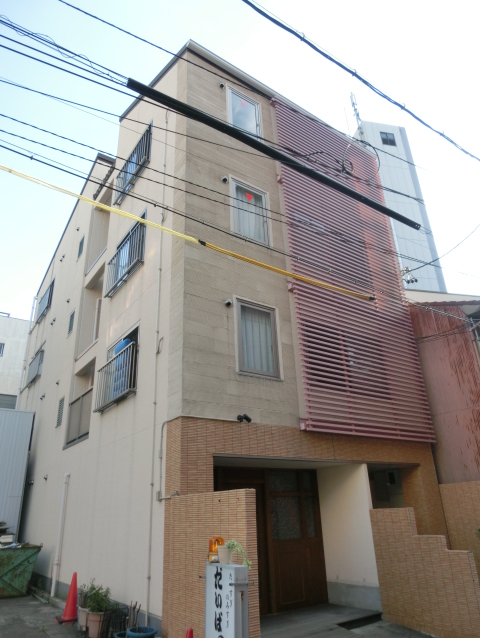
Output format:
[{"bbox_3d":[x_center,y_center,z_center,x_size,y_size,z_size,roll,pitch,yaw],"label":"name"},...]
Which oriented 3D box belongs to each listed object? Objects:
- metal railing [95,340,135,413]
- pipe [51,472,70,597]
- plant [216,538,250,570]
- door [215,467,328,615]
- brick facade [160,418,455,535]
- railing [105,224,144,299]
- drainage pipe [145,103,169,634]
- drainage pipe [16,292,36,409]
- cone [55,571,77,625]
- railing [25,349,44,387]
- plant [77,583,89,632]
[{"bbox_3d":[-2.545,1.259,9.077,0.180,0.970,2.060,14,-28,-32],"label":"metal railing"},{"bbox_3d":[-4.101,4.832,10.138,0.150,2.570,0.100,14,-28,-32],"label":"pipe"},{"bbox_3d":[-0.071,2.378,4.470,0.270,0.280,0.240,14,-28,-32],"label":"plant"},{"bbox_3d":[0.629,4.098,8.347,2.540,2.440,0.100,14,-28,-32],"label":"door"},{"bbox_3d":[1.631,3.521,7.817,6.250,3.000,0.450,14,-28,-32],"label":"brick facade"},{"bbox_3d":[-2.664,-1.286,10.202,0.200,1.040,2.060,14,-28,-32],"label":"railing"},{"bbox_3d":[-1.461,-0.209,8.054,0.060,10.000,0.060,14,-28,-32],"label":"drainage pipe"},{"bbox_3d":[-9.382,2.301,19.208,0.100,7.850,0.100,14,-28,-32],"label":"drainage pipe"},{"bbox_3d":[-2.843,4.698,7.542,0.380,0.705,0.380,14,-28,-32],"label":"cone"},{"bbox_3d":[-7.846,1.961,16.996,0.170,1.010,2.020,14,-28,-32],"label":"railing"},{"bbox_3d":[-2.362,4.432,6.847,0.240,0.600,0.240,14,-28,-32],"label":"plant"}]

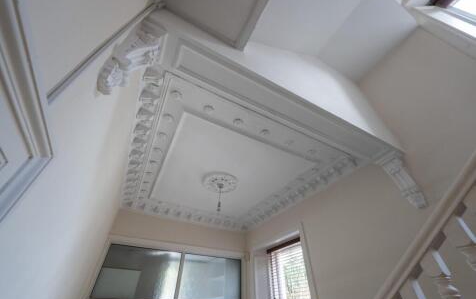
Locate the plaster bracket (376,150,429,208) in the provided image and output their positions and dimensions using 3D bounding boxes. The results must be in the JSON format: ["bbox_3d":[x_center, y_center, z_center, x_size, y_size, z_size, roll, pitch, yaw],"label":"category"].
[{"bbox_3d":[1.353,0.255,1.547,0.127,0.453,0.201,20,-44,-21],"label":"plaster bracket"}]

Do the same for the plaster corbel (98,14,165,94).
[{"bbox_3d":[-0.452,-0.384,0.835,0.131,0.459,0.204,20,-44,-21],"label":"plaster corbel"}]

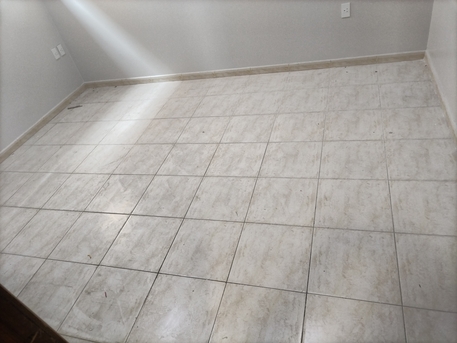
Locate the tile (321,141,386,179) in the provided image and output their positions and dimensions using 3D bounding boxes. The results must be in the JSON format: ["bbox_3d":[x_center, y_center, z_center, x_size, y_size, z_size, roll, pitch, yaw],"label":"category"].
[{"bbox_3d":[0.859,-0.080,2.363,0.415,0.010,0.415,1,41,20],"label":"tile"}]

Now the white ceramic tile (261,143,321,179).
[{"bbox_3d":[0.465,-0.090,2.510,0.417,0.010,0.417,1,41,20],"label":"white ceramic tile"}]

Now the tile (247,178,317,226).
[{"bbox_3d":[0.340,0.179,2.115,0.400,0.010,0.400,1,41,20],"label":"tile"}]

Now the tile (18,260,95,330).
[{"bbox_3d":[-1.000,0.688,1.949,0.400,0.010,0.400,1,41,20],"label":"tile"}]

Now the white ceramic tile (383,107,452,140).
[{"bbox_3d":[1.363,-0.348,2.518,0.415,0.010,0.415,1,41,20],"label":"white ceramic tile"}]

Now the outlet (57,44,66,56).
[{"bbox_3d":[-1.915,-1.392,3.936,0.010,0.117,0.073,1,41,20],"label":"outlet"}]

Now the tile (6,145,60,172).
[{"bbox_3d":[-1.894,-0.121,3.353,0.415,0.010,0.415,1,41,20],"label":"tile"}]

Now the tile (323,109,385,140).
[{"bbox_3d":[0.925,-0.340,2.547,0.400,0.010,0.400,1,41,20],"label":"tile"}]

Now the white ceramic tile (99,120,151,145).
[{"bbox_3d":[-0.997,-0.384,3.365,0.415,0.010,0.415,1,41,20],"label":"white ceramic tile"}]

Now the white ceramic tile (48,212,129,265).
[{"bbox_3d":[-0.935,0.445,2.338,0.415,0.010,0.415,1,41,20],"label":"white ceramic tile"}]

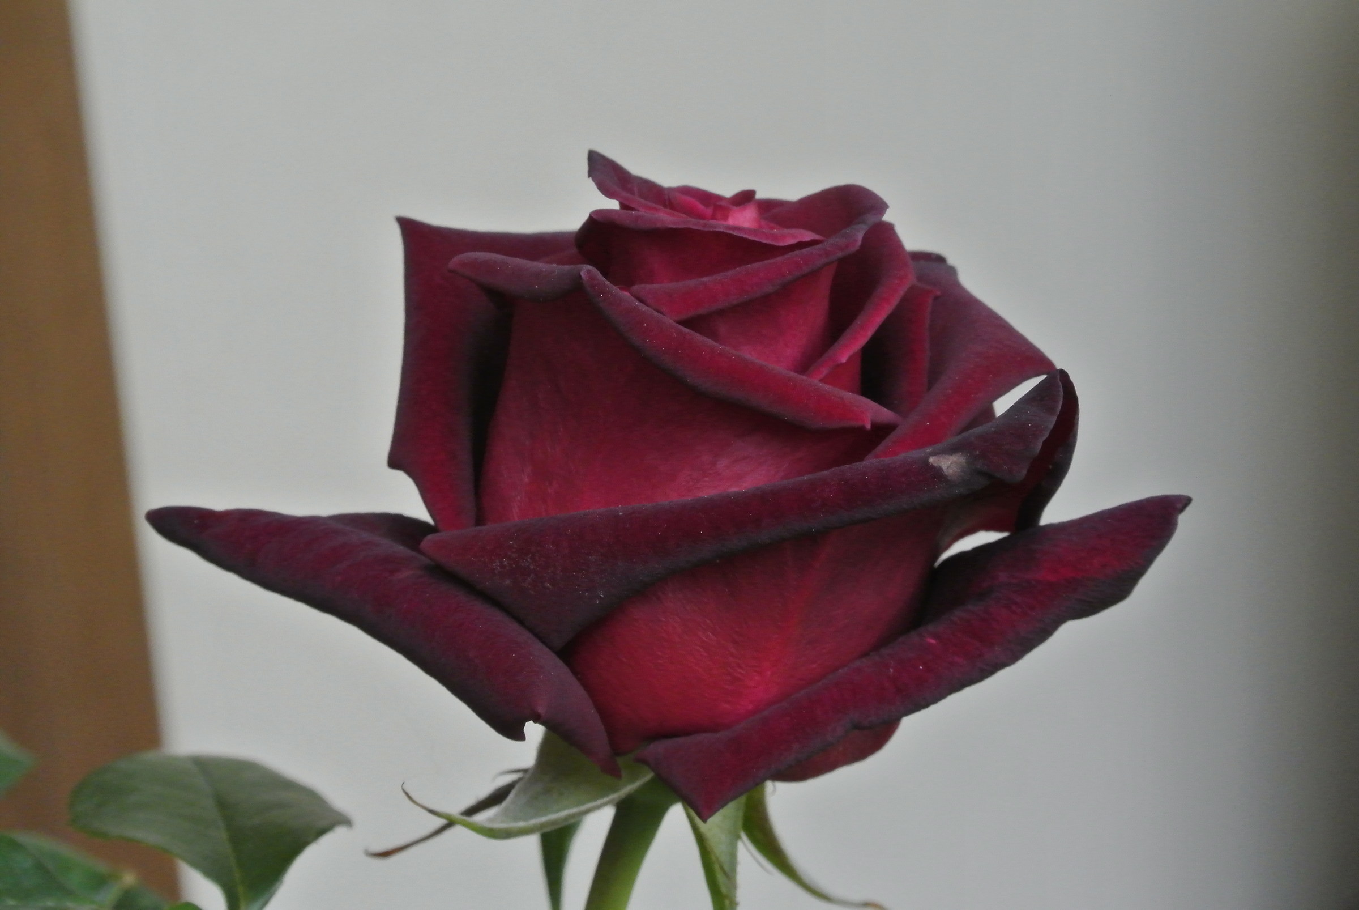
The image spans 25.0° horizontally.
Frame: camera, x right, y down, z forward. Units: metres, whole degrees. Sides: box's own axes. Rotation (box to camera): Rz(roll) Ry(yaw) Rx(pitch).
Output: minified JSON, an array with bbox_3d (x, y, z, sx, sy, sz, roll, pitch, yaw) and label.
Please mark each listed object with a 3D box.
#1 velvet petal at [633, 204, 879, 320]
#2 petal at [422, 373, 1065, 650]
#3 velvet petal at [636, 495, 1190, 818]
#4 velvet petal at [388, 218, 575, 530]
[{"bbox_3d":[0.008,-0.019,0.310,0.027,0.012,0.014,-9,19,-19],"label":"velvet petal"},{"bbox_3d":[0.006,0.006,0.302,0.062,0.024,0.022,-4,18,-5],"label":"petal"},{"bbox_3d":[0.023,0.020,0.304,0.052,0.025,0.023,-13,21,-28],"label":"velvet petal"},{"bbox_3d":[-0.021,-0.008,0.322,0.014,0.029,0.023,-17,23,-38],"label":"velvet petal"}]

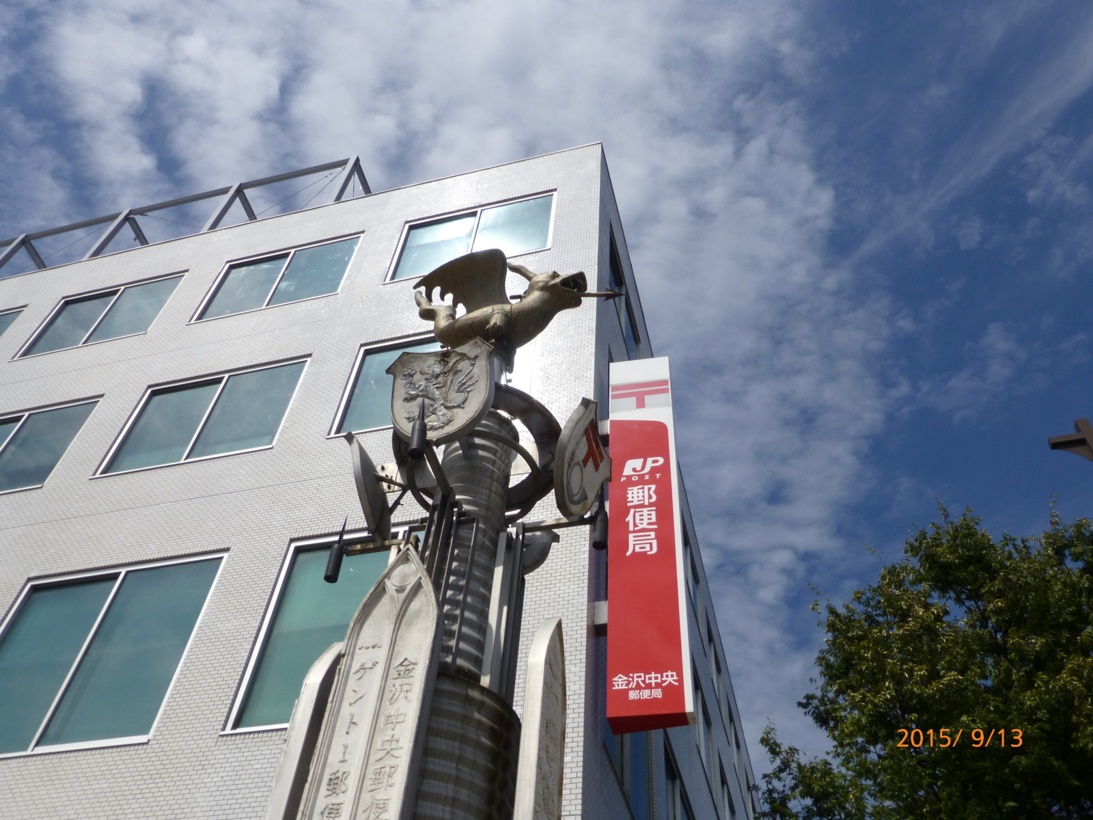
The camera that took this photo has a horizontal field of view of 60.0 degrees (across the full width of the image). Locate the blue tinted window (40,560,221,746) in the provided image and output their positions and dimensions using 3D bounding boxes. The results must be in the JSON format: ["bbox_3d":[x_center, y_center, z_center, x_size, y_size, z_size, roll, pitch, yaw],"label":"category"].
[{"bbox_3d":[-4.699,2.700,10.876,1.384,2.448,0.120,-10,-52,12],"label":"blue tinted window"}]

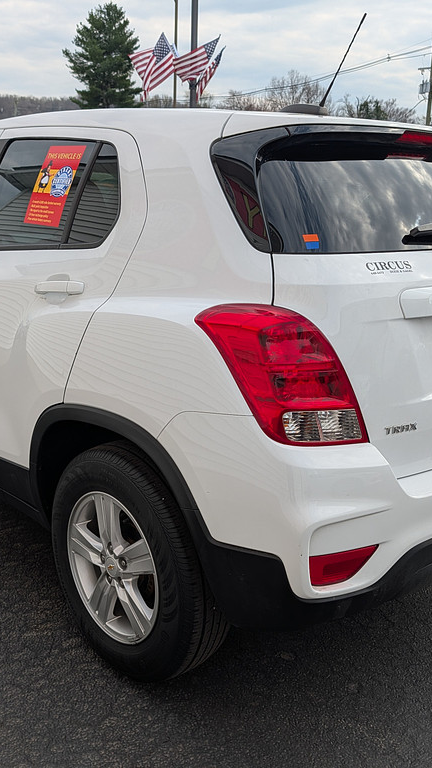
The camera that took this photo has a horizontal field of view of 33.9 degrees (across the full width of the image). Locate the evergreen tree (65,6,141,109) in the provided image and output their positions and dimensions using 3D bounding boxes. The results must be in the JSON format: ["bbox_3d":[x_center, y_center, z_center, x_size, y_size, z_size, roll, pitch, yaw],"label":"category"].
[{"bbox_3d":[-8.816,-21.918,55.911,6.200,14.700,6.200,1,15,0],"label":"evergreen tree"}]

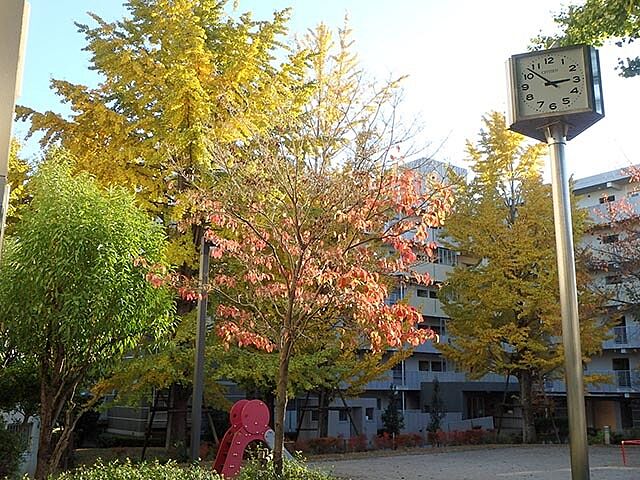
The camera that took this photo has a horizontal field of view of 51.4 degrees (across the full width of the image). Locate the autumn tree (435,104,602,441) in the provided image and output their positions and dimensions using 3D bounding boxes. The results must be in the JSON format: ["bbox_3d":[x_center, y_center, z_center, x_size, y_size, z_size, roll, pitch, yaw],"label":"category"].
[{"bbox_3d":[8.265,1.188,27.365,6.810,13.710,6.260,0,-12,0],"label":"autumn tree"}]

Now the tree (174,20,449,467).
[{"bbox_3d":[-0.171,-0.080,11.058,4.730,7.680,4.020,0,-12,0],"label":"tree"}]

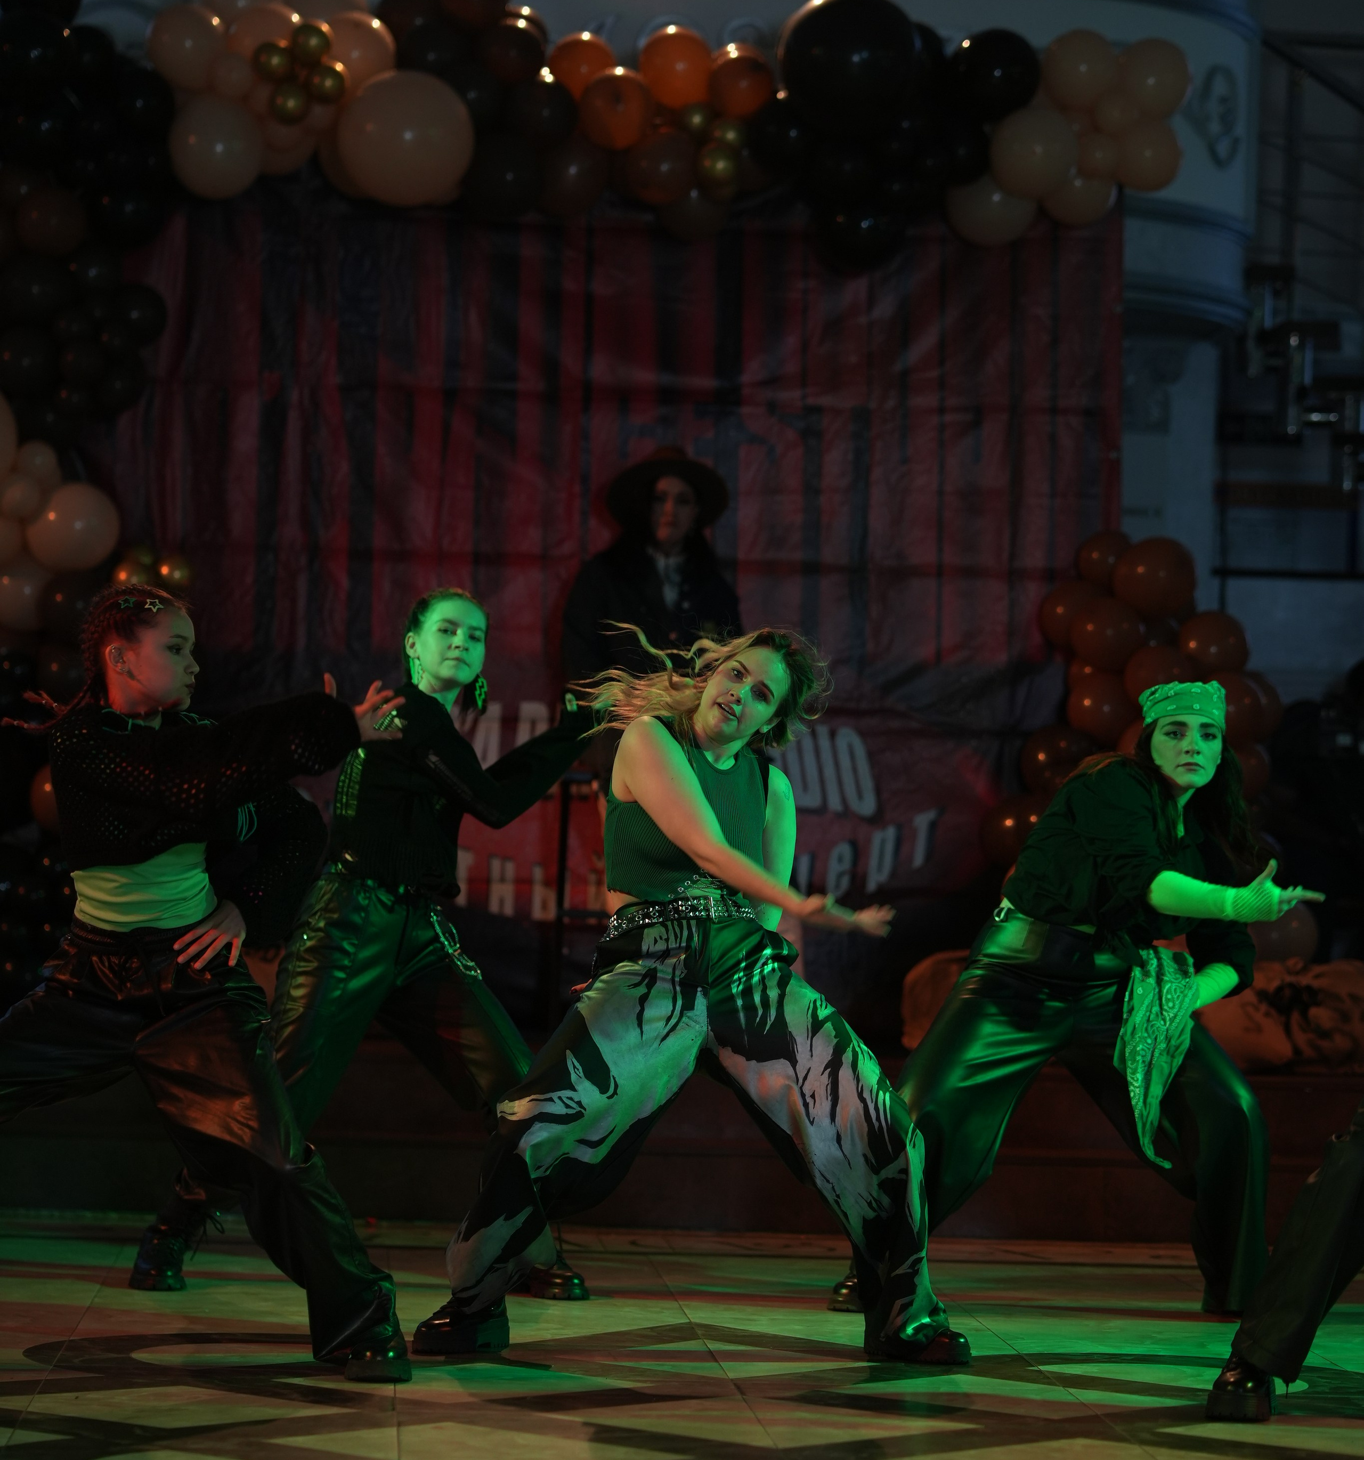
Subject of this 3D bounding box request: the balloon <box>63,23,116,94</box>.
[{"bbox_3d":[-1.743,-1.939,14.000,0.213,0.208,0.211,1,-1,0],"label":"balloon"}]

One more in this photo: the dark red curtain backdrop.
[{"bbox_3d":[-0.231,-0.410,13.700,2.970,2.360,0.100,2,-1,-4],"label":"dark red curtain backdrop"}]

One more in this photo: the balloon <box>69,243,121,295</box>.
[{"bbox_3d":[-1.638,-1.276,13.450,0.160,0.165,0.160,2,-1,0],"label":"balloon"}]

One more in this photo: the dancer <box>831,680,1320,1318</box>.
[{"bbox_3d":[0.827,0.564,10.150,0.920,1.340,0.760,2,-2,-30],"label":"dancer"}]

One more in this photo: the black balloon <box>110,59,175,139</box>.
[{"bbox_3d":[-1.504,-1.750,13.400,0.200,0.222,0.200,2,-1,0],"label":"black balloon"}]

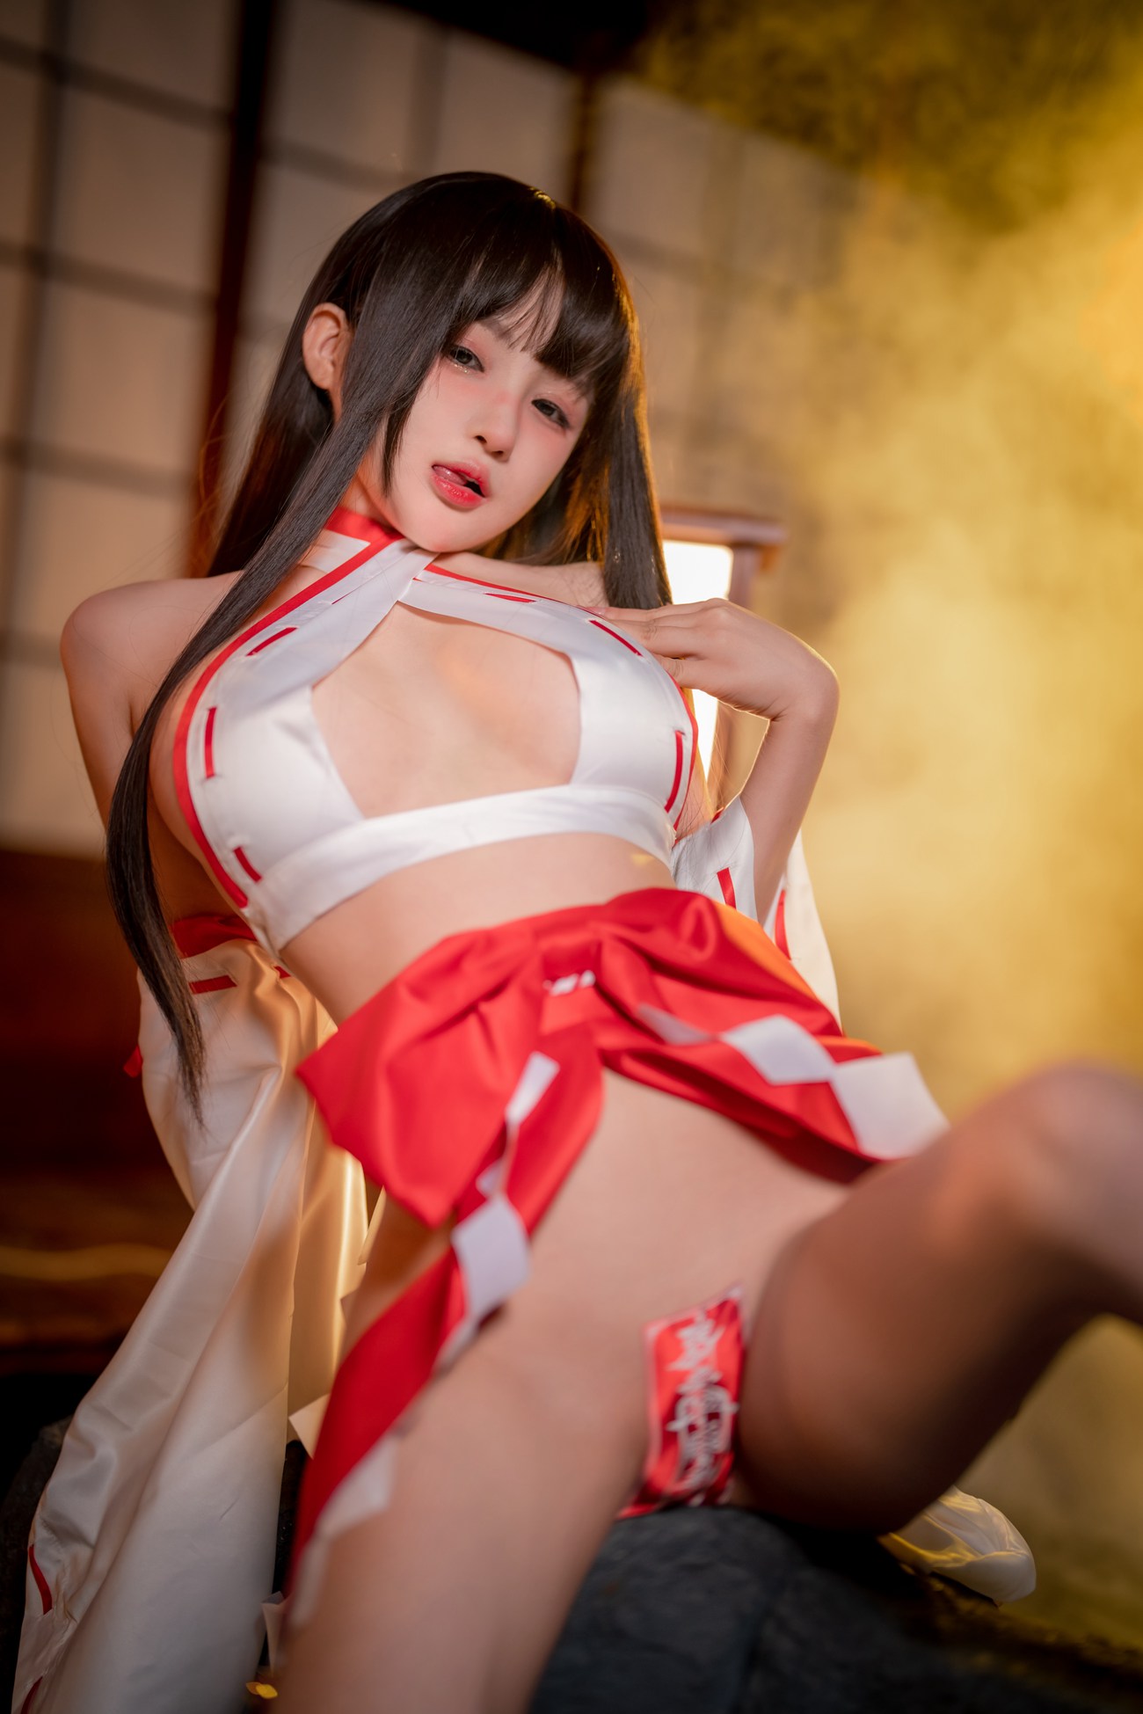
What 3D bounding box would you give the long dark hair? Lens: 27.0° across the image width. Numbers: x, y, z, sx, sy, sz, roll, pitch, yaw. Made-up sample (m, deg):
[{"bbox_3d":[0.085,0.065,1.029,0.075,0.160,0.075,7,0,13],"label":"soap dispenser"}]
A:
[{"bbox_3d":[-0.099,-0.120,1.470,0.290,0.600,0.290,22,-6,-23],"label":"long dark hair"}]

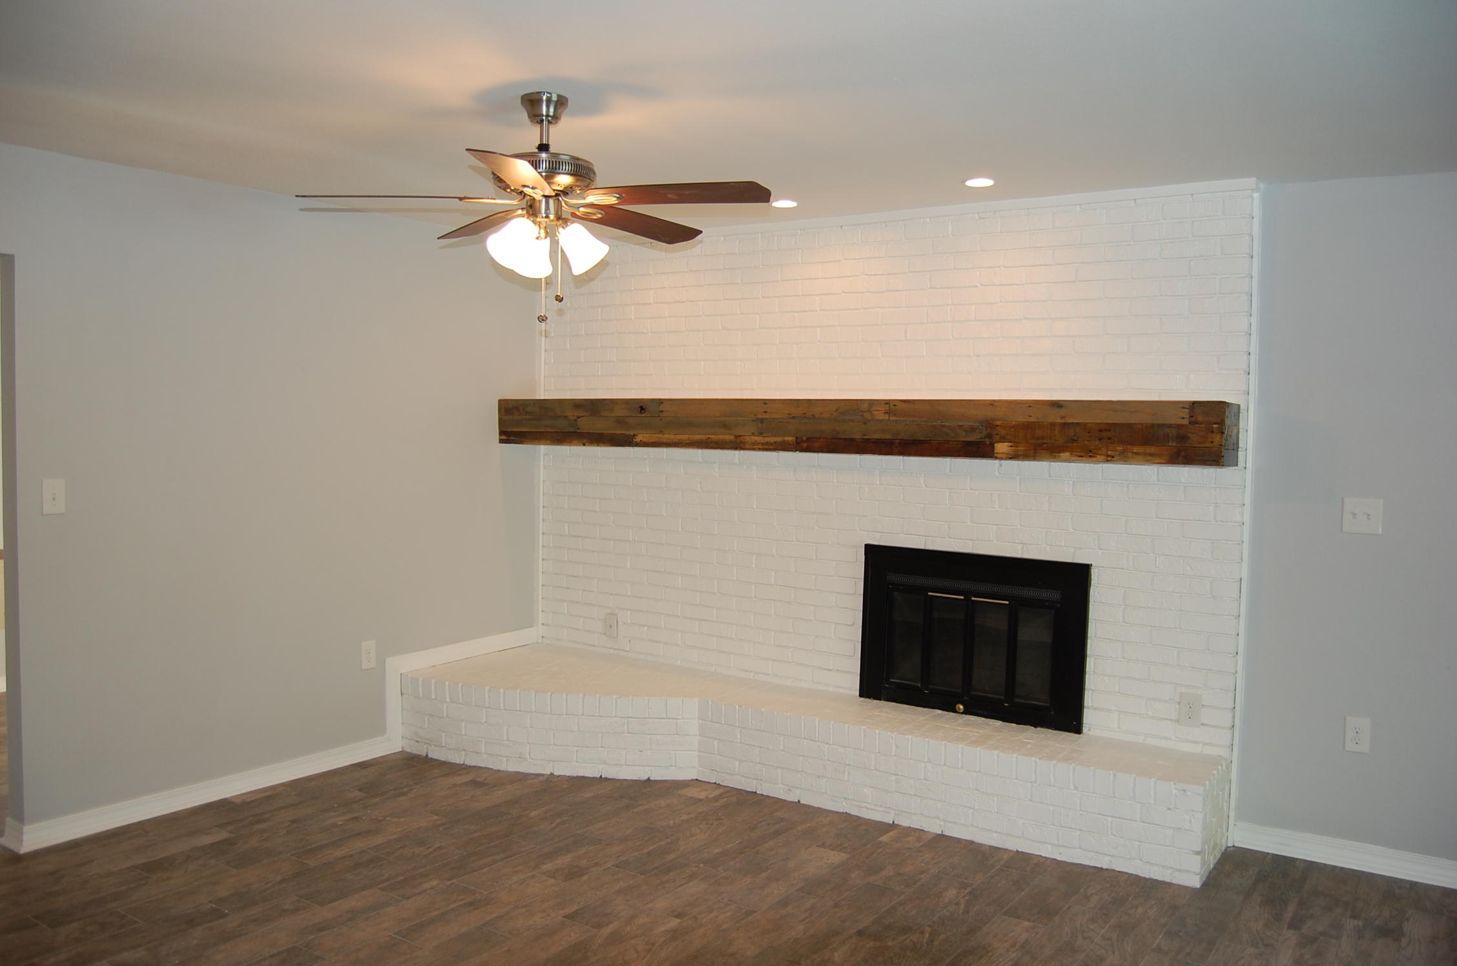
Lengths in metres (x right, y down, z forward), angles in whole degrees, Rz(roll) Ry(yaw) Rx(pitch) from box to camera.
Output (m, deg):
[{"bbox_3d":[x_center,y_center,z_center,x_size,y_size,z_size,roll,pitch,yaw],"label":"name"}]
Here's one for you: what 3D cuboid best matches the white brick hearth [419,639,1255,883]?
[{"bbox_3d":[0.144,1.114,4.493,3.352,0.350,0.936,3,3,33],"label":"white brick hearth"}]

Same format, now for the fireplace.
[{"bbox_3d":[0.977,0.627,4.480,0.960,0.672,0.050,3,4,32],"label":"fireplace"}]

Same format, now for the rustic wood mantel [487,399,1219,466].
[{"bbox_3d":[0.338,-0.241,4.721,3.370,0.223,0.260,3,4,32],"label":"rustic wood mantel"}]

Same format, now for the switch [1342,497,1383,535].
[{"bbox_3d":[2.183,0.113,3.757,0.118,0.118,0.012,3,4,32],"label":"switch"}]

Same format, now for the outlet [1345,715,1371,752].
[{"bbox_3d":[2.184,0.878,3.789,0.073,0.118,0.010,3,4,32],"label":"outlet"}]

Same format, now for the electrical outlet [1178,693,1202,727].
[{"bbox_3d":[1.710,0.844,4.051,0.074,0.119,0.010,3,4,32],"label":"electrical outlet"}]

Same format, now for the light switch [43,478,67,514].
[{"bbox_3d":[-2.334,0.049,3.777,0.010,0.118,0.072,3,4,37],"label":"light switch"}]

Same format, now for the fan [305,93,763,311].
[{"bbox_3d":[-0.512,-0.750,2.985,1.300,0.605,1.300,3,4,32],"label":"fan"}]

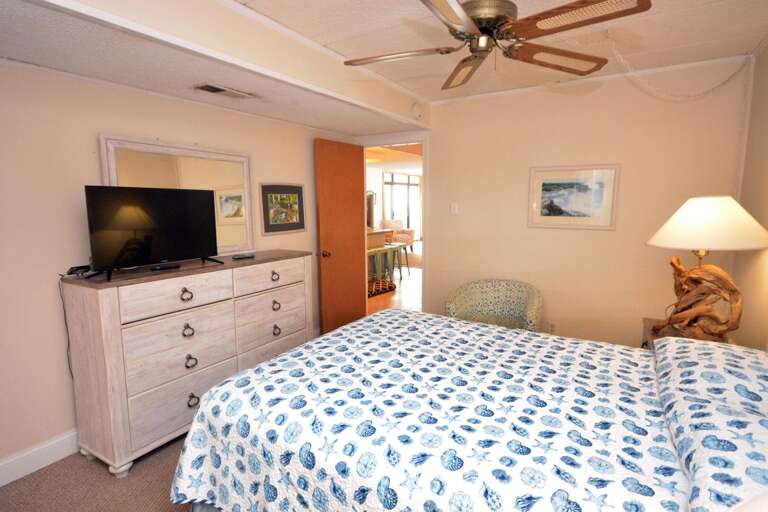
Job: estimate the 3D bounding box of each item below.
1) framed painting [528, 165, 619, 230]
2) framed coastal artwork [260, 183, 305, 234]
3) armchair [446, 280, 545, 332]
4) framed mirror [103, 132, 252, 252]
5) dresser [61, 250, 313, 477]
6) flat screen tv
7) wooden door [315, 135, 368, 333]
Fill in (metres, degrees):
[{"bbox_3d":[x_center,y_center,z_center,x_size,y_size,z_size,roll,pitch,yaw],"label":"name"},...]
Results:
[{"bbox_3d":[1.493,-0.464,3.231,0.641,0.501,0.030,4,9,31],"label":"framed painting"},{"bbox_3d":[-0.843,-0.400,3.467,0.028,0.421,0.485,4,9,31],"label":"framed coastal artwork"},{"bbox_3d":[0.944,0.595,3.300,0.685,0.706,0.671,4,9,31],"label":"armchair"},{"bbox_3d":[-1.295,-0.345,2.713,0.045,0.752,1.016,4,9,31],"label":"framed mirror"},{"bbox_3d":[-1.124,0.535,2.726,0.384,0.988,1.507,4,9,31],"label":"dresser"},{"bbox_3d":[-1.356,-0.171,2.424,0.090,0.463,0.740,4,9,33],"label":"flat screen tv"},{"bbox_3d":[-0.397,-0.133,4.052,0.045,1.948,0.675,5,9,38],"label":"wooden door"}]

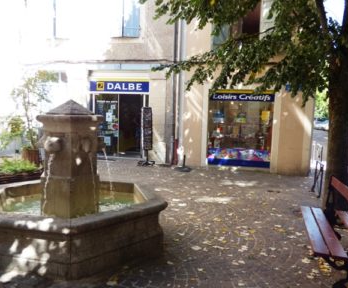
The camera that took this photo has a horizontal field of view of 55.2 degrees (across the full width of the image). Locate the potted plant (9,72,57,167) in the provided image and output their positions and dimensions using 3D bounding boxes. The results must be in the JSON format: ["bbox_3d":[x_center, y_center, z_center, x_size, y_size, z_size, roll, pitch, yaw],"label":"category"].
[{"bbox_3d":[-3.715,-0.661,8.800,1.280,2.550,1.150,1,6,-6],"label":"potted plant"}]

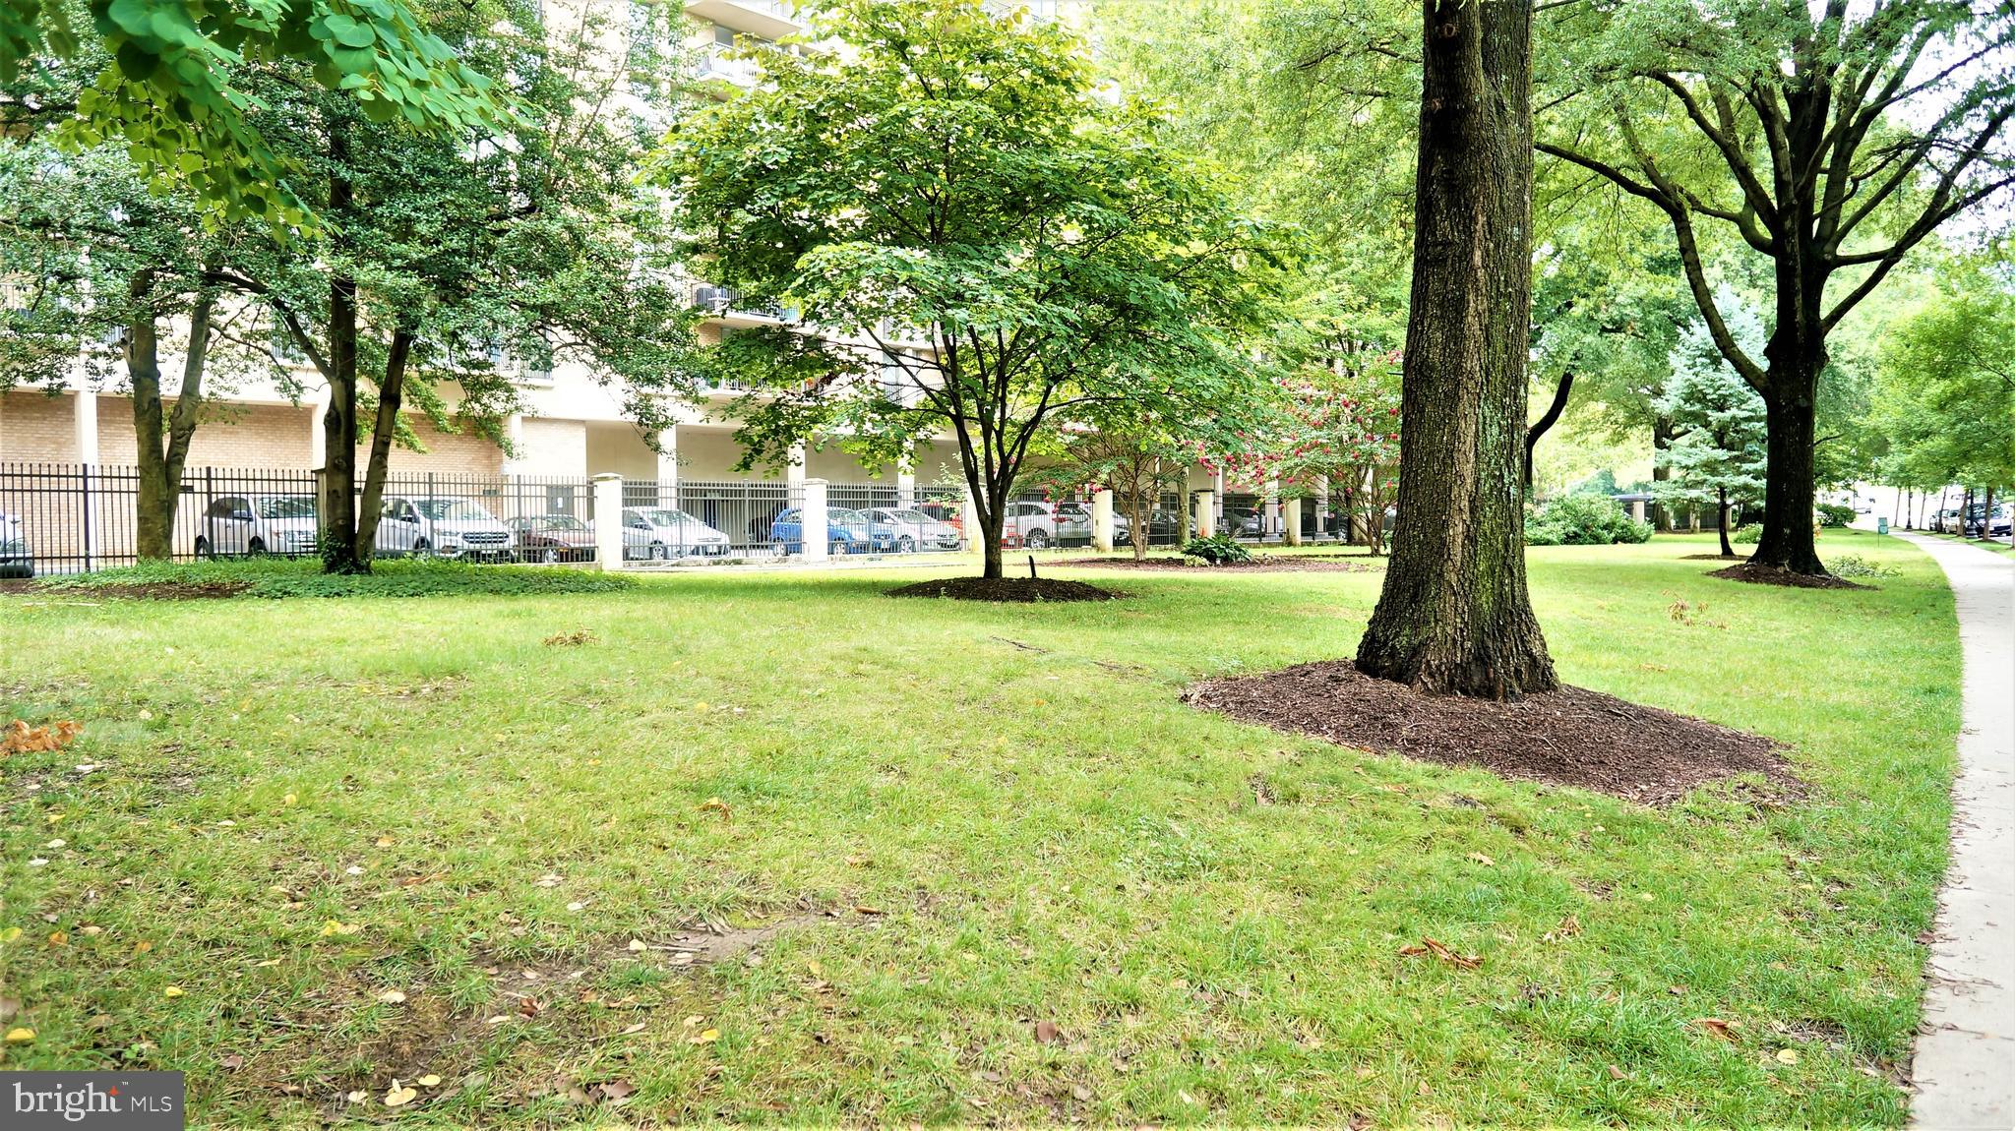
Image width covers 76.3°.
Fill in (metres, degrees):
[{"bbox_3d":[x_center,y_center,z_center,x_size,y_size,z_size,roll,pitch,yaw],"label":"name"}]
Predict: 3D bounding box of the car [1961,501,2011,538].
[{"bbox_3d":[48.555,-2.283,63.500,1.820,1.700,4.600,1,3,33],"label":"car"}]

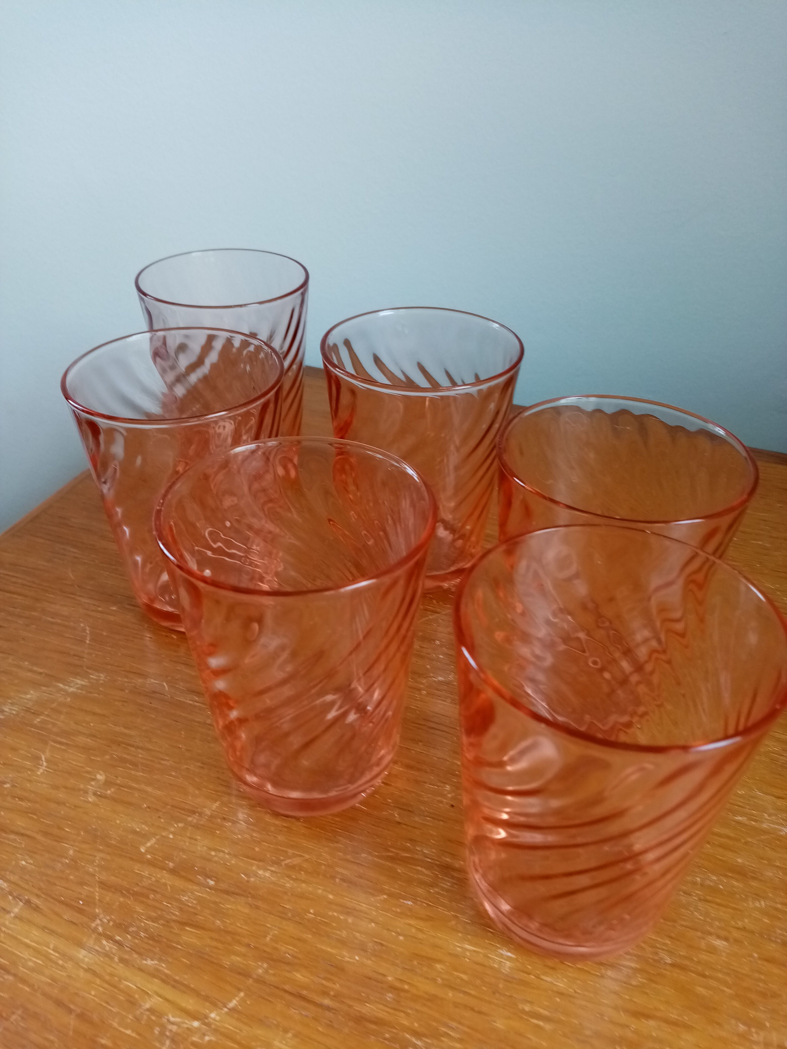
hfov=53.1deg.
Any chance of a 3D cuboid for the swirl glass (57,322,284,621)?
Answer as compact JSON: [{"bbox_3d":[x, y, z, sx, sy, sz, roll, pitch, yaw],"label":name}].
[{"bbox_3d":[-0.077,-0.014,0.306,0.076,0.099,0.076,1,36,0],"label":"swirl glass"}]

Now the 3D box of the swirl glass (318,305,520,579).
[{"bbox_3d":[0.010,-0.028,0.327,0.076,0.099,0.076,1,36,0],"label":"swirl glass"}]

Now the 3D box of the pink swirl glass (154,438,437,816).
[{"bbox_3d":[-0.027,0.035,0.241,0.076,0.099,0.076,1,36,0],"label":"pink swirl glass"}]

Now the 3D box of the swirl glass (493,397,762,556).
[{"bbox_3d":[0.069,0.018,0.266,0.076,0.099,0.076,1,36,0],"label":"swirl glass"}]

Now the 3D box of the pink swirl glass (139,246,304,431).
[{"bbox_3d":[-0.077,-0.071,0.385,0.076,0.099,0.076,1,36,0],"label":"pink swirl glass"}]

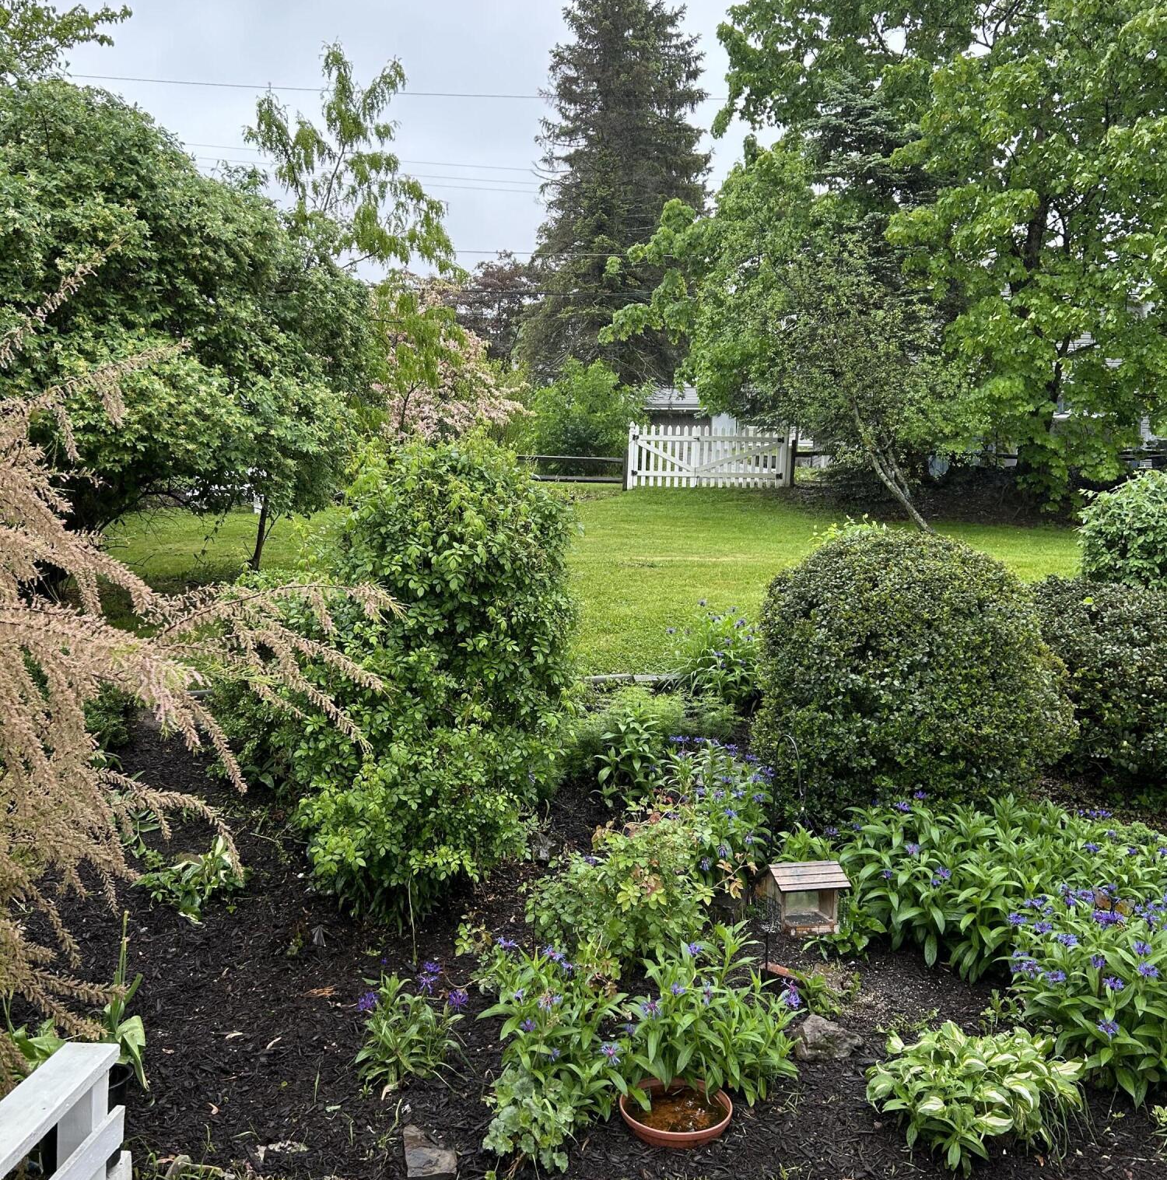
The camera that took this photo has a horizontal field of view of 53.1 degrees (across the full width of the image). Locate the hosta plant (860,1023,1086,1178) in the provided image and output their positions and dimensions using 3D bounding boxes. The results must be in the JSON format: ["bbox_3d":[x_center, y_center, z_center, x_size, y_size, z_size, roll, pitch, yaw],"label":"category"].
[{"bbox_3d":[1.185,1.499,3.579,0.640,0.310,0.550,0,1,0],"label":"hosta plant"}]

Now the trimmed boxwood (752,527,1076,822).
[{"bbox_3d":[1.790,0.387,6.412,1.740,1.440,1.680,0,1,0],"label":"trimmed boxwood"}]

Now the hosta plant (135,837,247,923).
[{"bbox_3d":[-1.738,1.292,5.237,0.500,0.280,0.440,0,2,0],"label":"hosta plant"}]

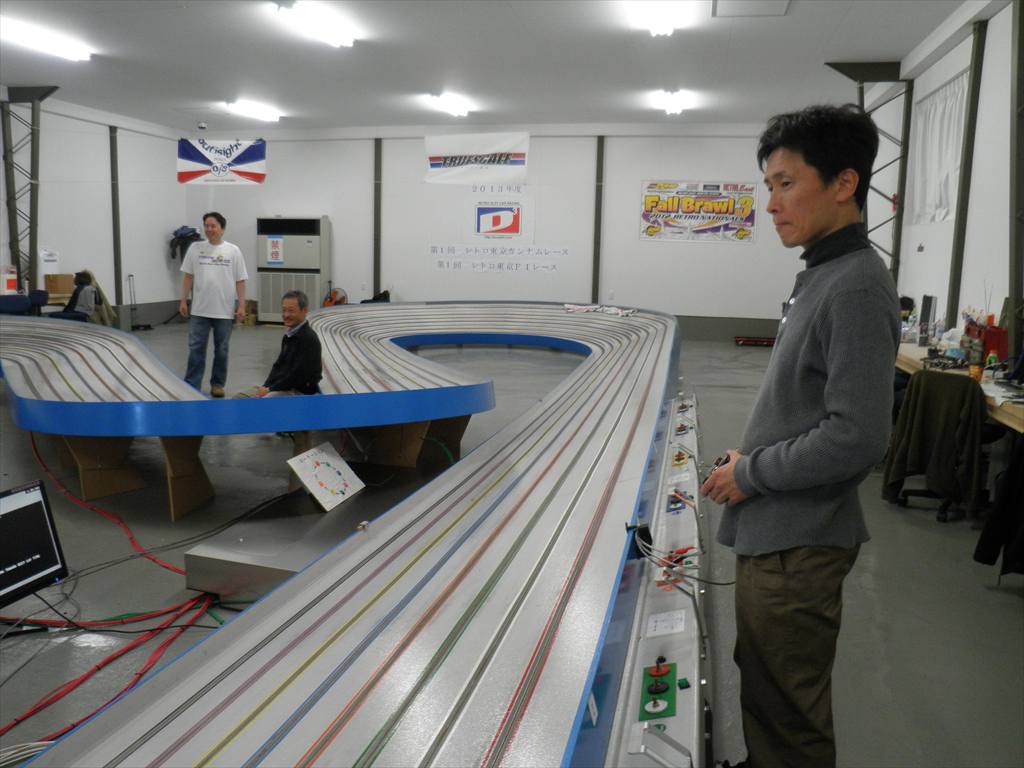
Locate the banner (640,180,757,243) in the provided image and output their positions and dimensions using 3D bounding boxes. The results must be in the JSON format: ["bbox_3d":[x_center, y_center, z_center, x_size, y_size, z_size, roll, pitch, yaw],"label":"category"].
[{"bbox_3d":[3.086,-2.843,13.725,1.850,0.965,0.030,3,9,12],"label":"banner"}]

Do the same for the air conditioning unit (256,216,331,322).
[{"bbox_3d":[-3.865,-1.982,14.777,1.180,1.880,0.480,3,9,12],"label":"air conditioning unit"}]

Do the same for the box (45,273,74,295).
[{"bbox_3d":[-6.616,-1.466,12.110,0.350,0.290,0.270,-5,11,-36],"label":"box"}]

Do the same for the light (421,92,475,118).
[{"bbox_3d":[-0.916,-4.060,12.123,0.300,0.110,1.250,3,9,12],"label":"light"}]

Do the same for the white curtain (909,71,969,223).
[{"bbox_3d":[4.028,-2.193,7.817,0.100,1.280,1.720,3,9,12],"label":"white curtain"}]

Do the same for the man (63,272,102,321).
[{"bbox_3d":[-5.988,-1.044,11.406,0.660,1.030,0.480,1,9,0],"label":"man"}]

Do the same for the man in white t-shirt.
[{"bbox_3d":[-2.756,-0.732,7.705,0.570,1.690,0.360,-2,9,-20],"label":"man in white t-shirt"}]

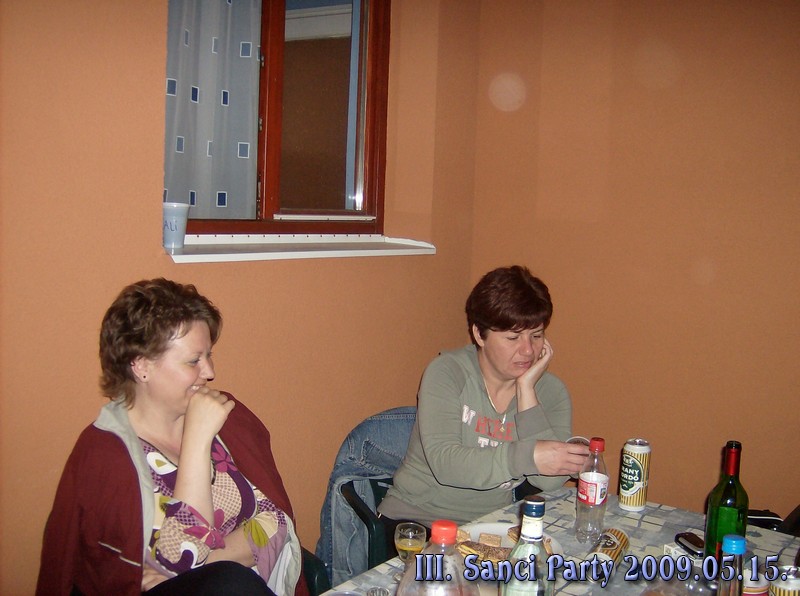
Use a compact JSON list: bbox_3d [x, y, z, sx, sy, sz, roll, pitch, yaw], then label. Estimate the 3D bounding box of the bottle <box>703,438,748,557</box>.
[{"bbox_3d":[0.661,0.430,1.678,0.076,0.290,0.076,3,6,0],"label":"bottle"}]

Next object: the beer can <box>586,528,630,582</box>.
[{"bbox_3d":[0.419,0.528,1.700,0.066,0.066,0.168,6,7,27],"label":"beer can"}]

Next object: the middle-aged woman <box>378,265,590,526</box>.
[{"bbox_3d":[0.217,0.570,2.144,0.530,1.310,0.680,-2,8,-38],"label":"middle-aged woman"}]

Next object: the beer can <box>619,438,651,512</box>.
[{"bbox_3d":[0.588,0.443,2.077,0.066,0.168,0.066,3,6,0],"label":"beer can"}]

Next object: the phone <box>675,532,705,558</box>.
[{"bbox_3d":[0.636,0.532,1.793,0.050,0.017,0.100,0,7,-24],"label":"phone"}]

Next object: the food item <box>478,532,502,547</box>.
[{"bbox_3d":[0.196,0.527,1.789,0.046,0.014,0.045,5,7,15],"label":"food item"}]

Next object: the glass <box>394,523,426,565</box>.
[{"bbox_3d":[0.020,0.499,1.618,0.062,0.102,0.062,3,6,0],"label":"glass"}]

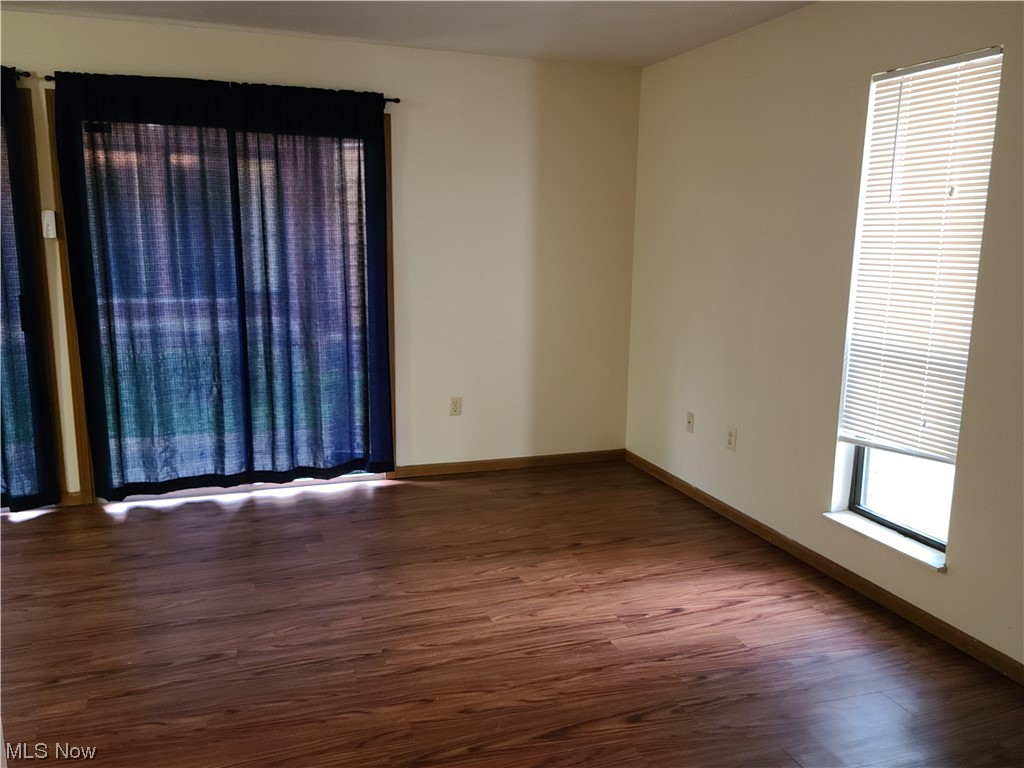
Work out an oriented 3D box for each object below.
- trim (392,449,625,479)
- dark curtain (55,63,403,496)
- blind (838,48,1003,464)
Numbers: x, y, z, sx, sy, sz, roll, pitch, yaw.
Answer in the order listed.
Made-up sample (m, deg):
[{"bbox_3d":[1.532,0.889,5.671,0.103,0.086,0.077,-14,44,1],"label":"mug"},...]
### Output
[{"bbox_3d":[0.018,0.496,5.175,1.529,0.072,0.015,-3,11,-19],"label":"trim"},{"bbox_3d":[-1.432,-0.476,4.387,1.580,2.130,0.110,-3,11,-19],"label":"dark curtain"},{"bbox_3d":[1.515,-0.444,3.118,0.040,1.450,0.596,-3,11,-19],"label":"blind"}]

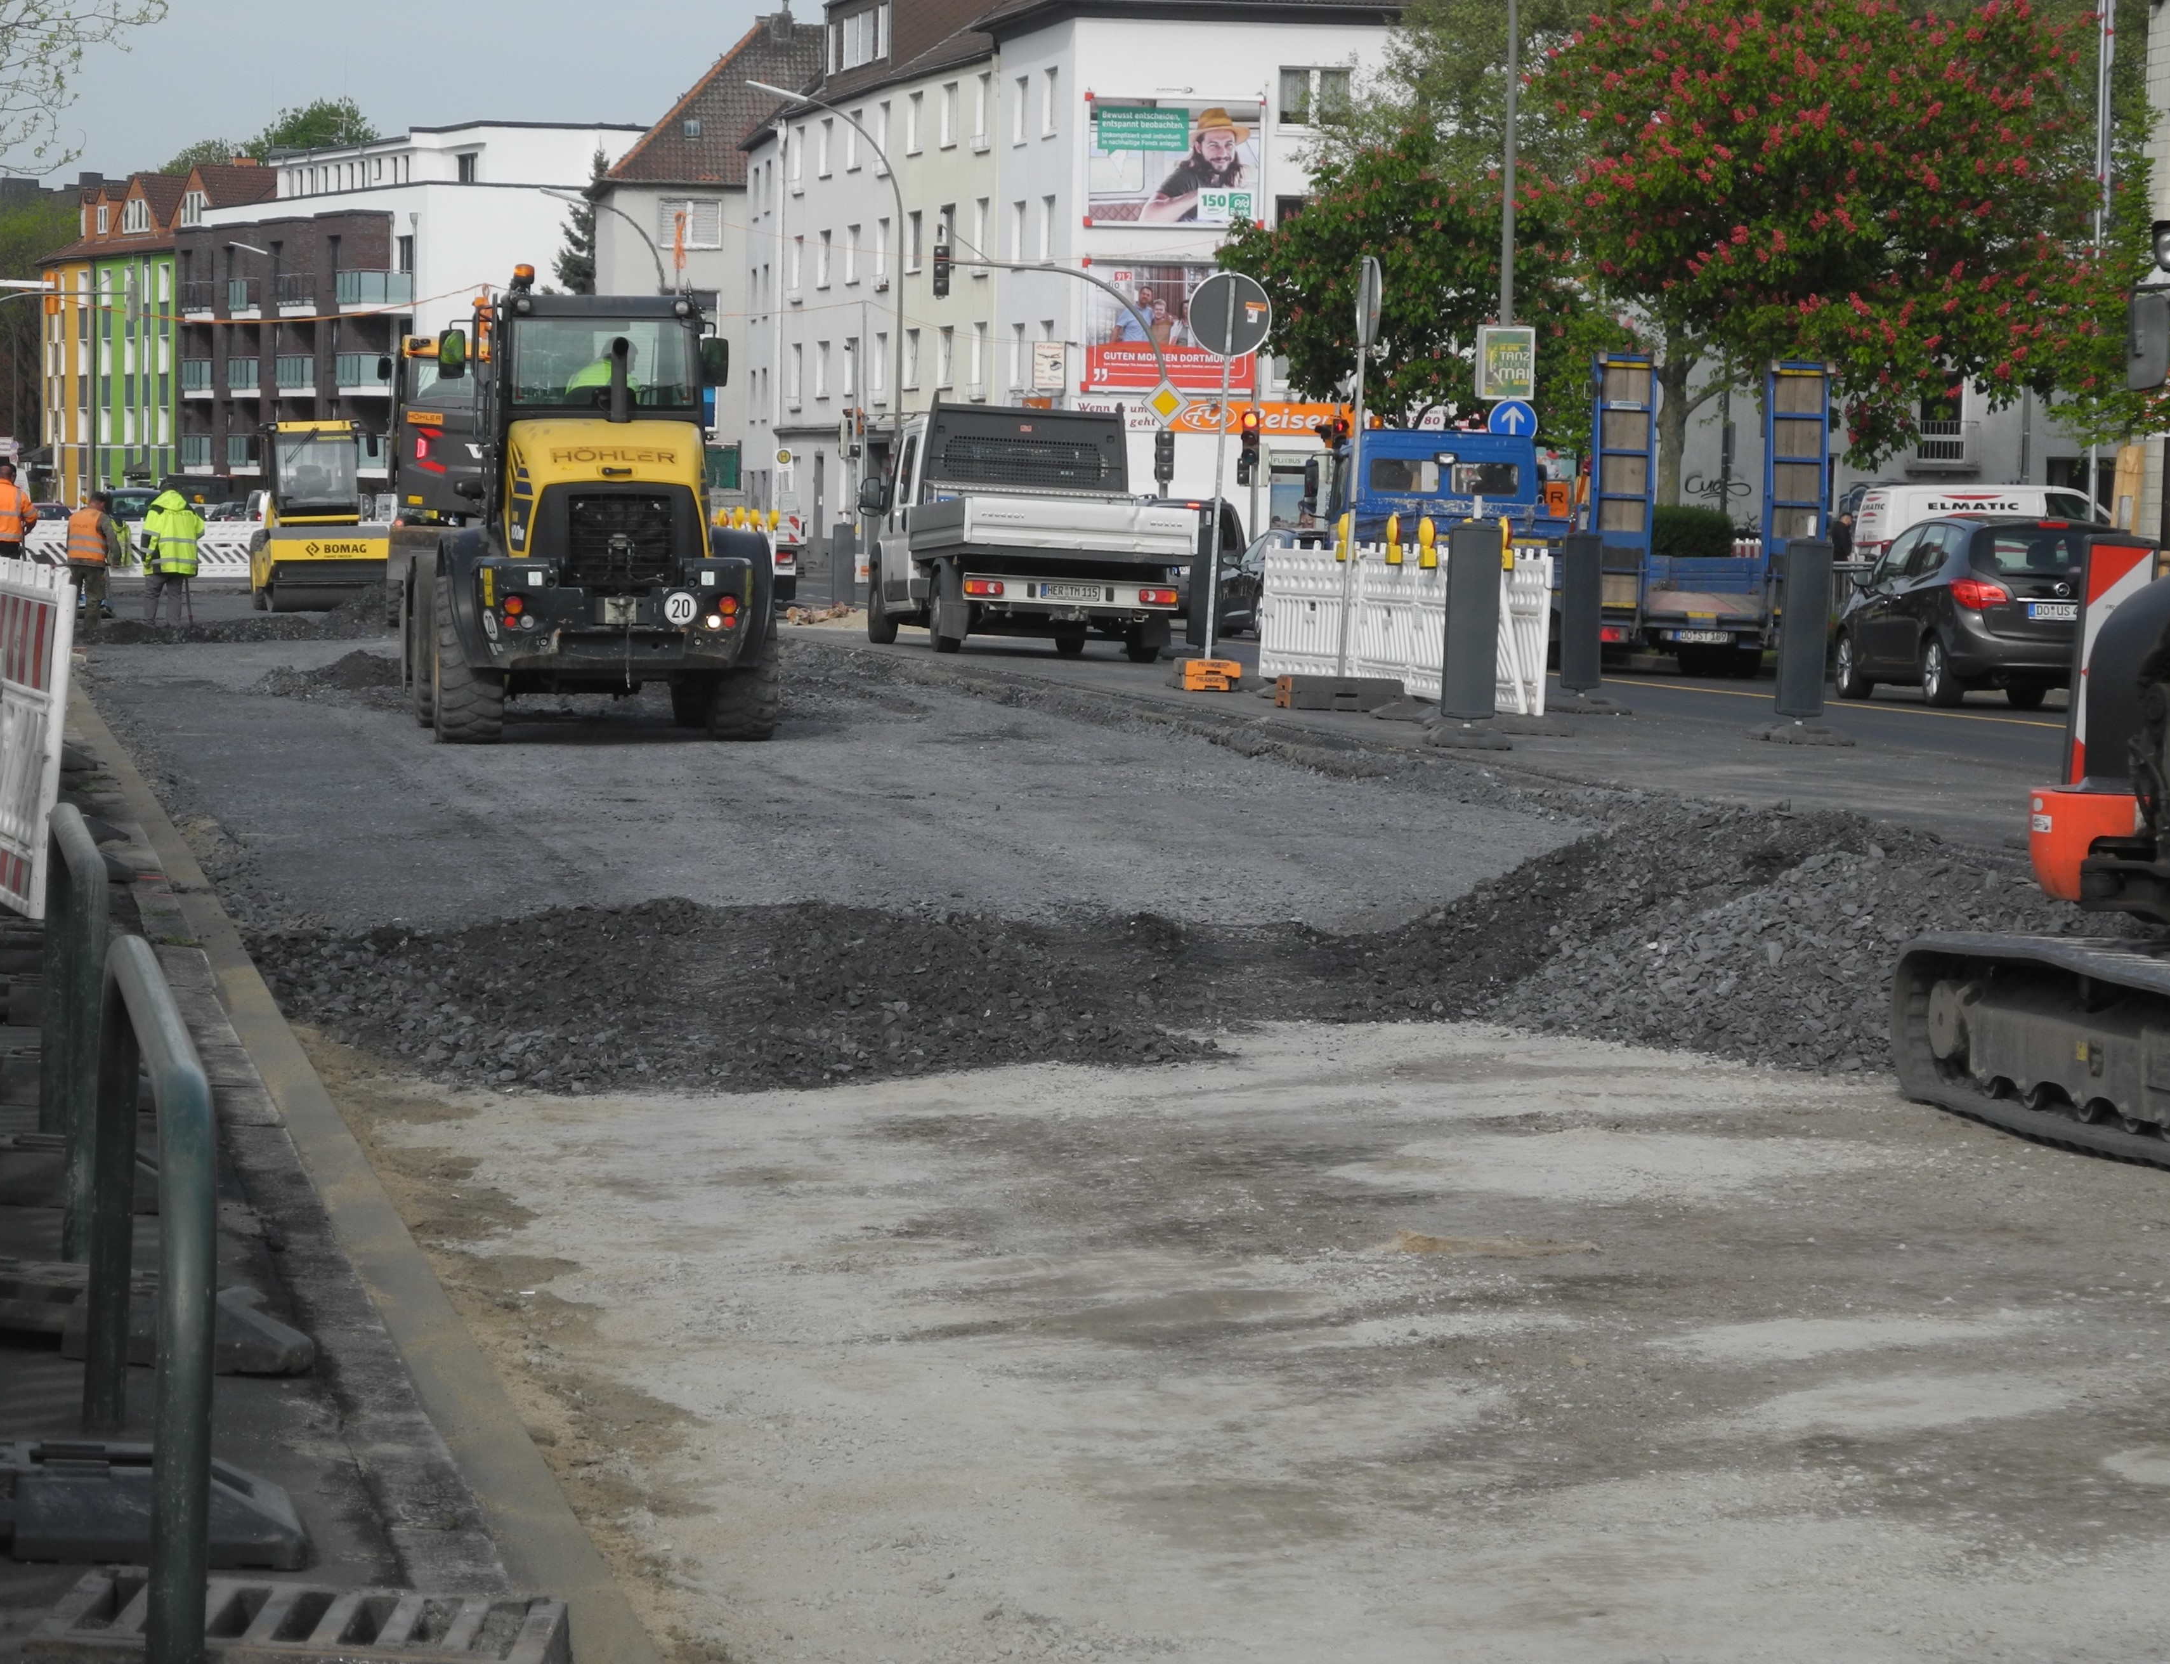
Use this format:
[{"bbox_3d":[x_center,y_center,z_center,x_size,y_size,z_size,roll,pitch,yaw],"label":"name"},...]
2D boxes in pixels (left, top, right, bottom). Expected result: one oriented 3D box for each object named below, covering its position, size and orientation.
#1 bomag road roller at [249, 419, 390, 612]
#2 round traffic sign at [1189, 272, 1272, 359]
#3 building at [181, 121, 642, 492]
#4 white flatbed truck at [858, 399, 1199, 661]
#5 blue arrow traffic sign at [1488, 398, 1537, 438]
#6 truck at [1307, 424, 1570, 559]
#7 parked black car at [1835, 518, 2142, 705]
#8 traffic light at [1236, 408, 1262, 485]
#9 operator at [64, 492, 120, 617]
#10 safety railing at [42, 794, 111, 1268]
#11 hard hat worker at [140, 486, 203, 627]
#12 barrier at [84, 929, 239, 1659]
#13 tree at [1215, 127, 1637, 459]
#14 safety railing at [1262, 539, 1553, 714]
[{"bbox_3d":[-11.600,-4.774,101.600,1.850,2.880,4.800,0,3,-13],"label":"bomag road roller"},{"bbox_3d":[1.017,-3.606,47.000,0.600,0.600,0.050,3,3,-12],"label":"round traffic sign"},{"bbox_3d":[-23.050,-17.505,245.730,13.000,15.000,31.500,0,3,-22],"label":"building"},{"bbox_3d":[-0.580,-2.740,60.800,2.130,2.280,6.000,1,3,-11],"label":"white flatbed truck"},{"bbox_3d":[5.123,-4.859,80.500,0.600,0.600,0.050,0,3,-10],"label":"blue arrow traffic sign"},{"bbox_3d":[3.950,-3.143,71.000,2.200,2.350,6.200,0,3,-9],"label":"truck"},{"bbox_3d":[7.600,-1.890,57.000,1.820,1.600,4.290,1,3,-10],"label":"parked black car"},{"bbox_3d":[2.600,-6.150,107.000,0.380,1.150,0.360,1,3,-7],"label":"traffic light"},{"bbox_3d":[-12.074,-3.310,82.000,0.620,1.720,0.450,2,3,25],"label":"operator"},{"bbox_3d":[-1.790,0.310,11.850,0.065,0.670,2.200,1,3,-10],"label":"safety railing"},{"bbox_3d":[-11.008,-3.279,81.000,0.680,1.780,0.480,1,3,-4],"label":"hard hat worker"},{"bbox_3d":[-1.152,0.557,8.205,0.070,0.690,2.670,0,3,-10],"label":"barrier"},{"bbox_3d":[5.500,-7.100,107.000,7.000,8.000,7.000,1,3,0],"label":"tree"},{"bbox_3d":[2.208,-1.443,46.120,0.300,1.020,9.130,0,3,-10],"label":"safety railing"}]

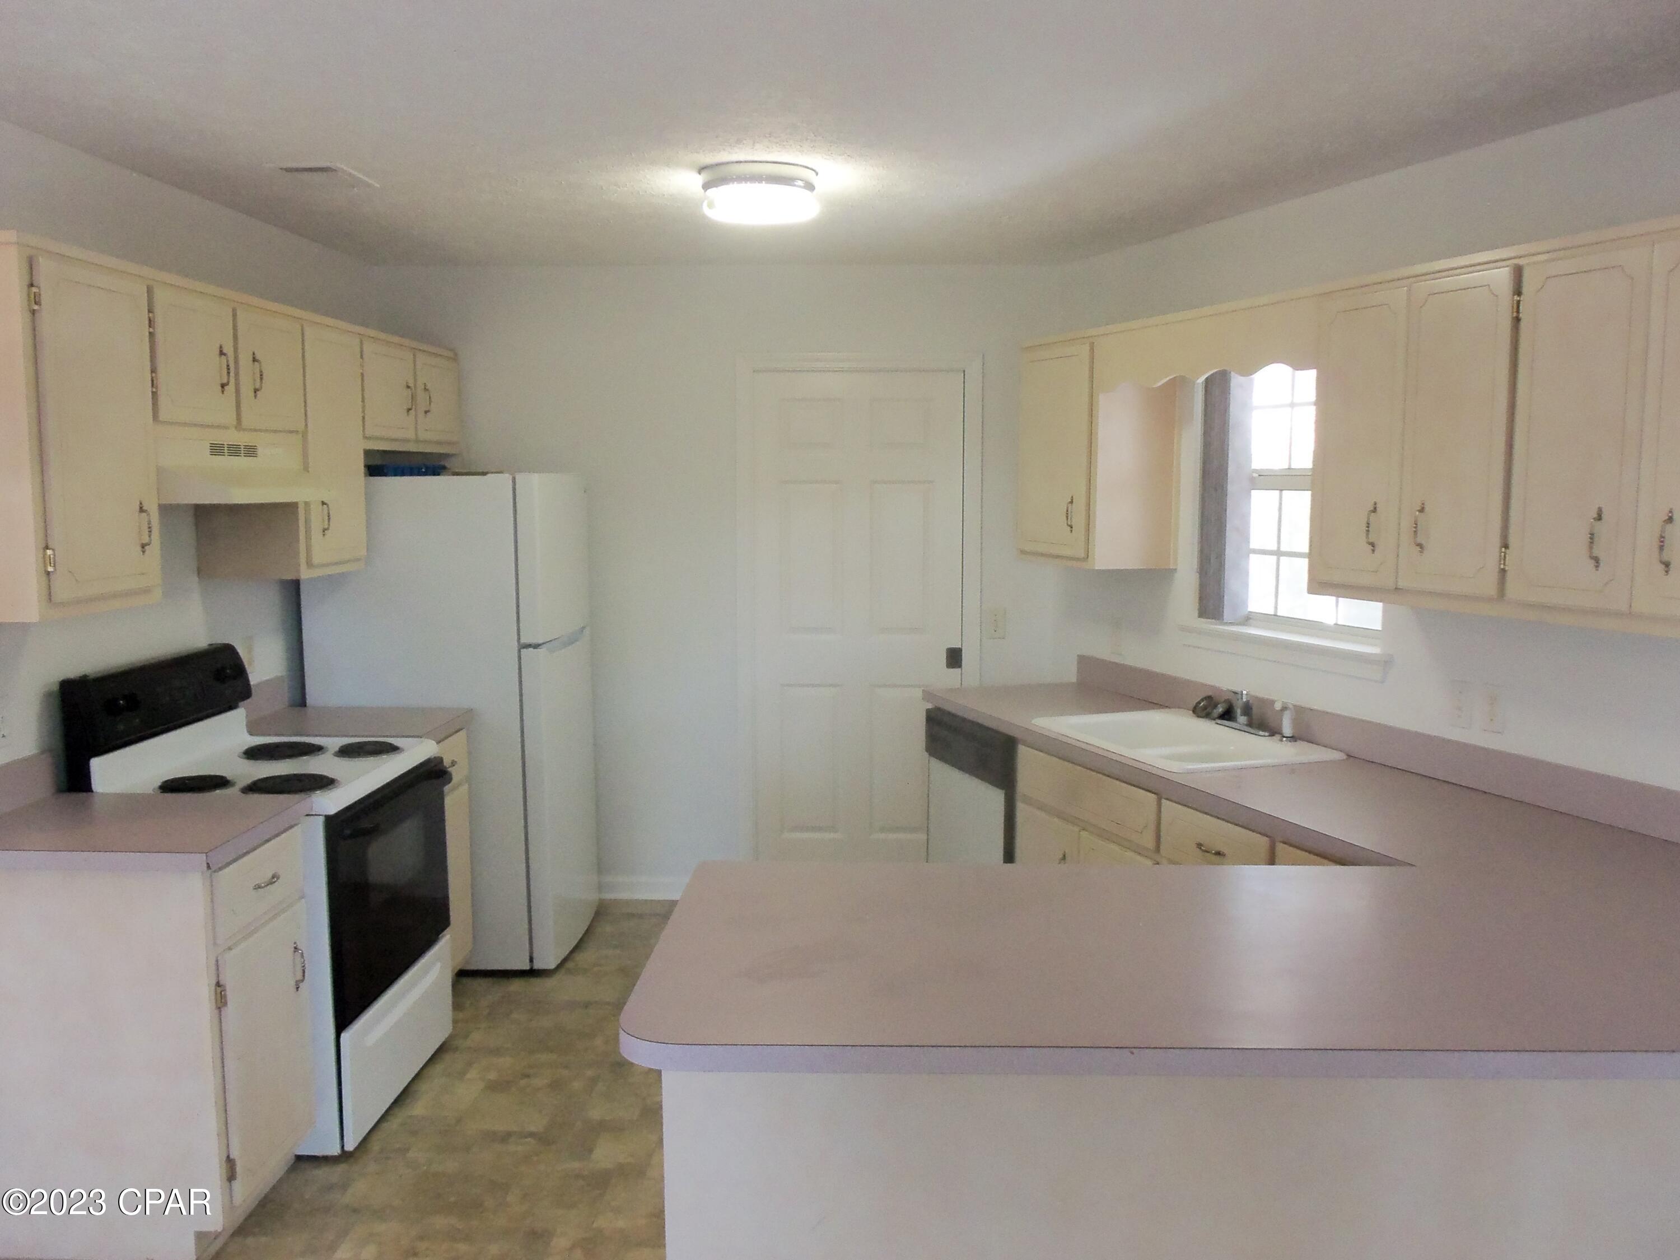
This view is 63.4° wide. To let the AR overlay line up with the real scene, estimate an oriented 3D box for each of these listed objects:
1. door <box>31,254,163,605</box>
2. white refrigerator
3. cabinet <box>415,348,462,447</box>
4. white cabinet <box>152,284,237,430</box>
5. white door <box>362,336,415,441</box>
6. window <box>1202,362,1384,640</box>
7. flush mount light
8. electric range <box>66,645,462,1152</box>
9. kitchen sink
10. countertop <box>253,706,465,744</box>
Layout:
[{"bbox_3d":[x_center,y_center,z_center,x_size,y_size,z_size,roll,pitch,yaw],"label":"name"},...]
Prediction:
[{"bbox_3d":[-1.565,-0.412,2.874,0.022,0.674,0.391,0,6,3],"label":"door"},{"bbox_3d":[-1.335,0.288,4.886,0.853,1.677,0.737,0,6,3],"label":"white refrigerator"},{"bbox_3d":[-1.612,-0.836,4.995,0.318,0.343,0.444,0,6,3],"label":"cabinet"},{"bbox_3d":[-1.706,-0.653,3.313,0.318,0.333,0.389,0,6,3],"label":"white cabinet"},{"bbox_3d":[-1.491,-0.782,4.483,0.022,0.299,0.449,0,6,3],"label":"white door"},{"bbox_3d":[1.306,-0.410,3.929,0.101,0.848,0.833,-3,7,-21],"label":"window"},{"bbox_3d":[-0.210,-1.148,3.614,0.308,0.116,0.313,0,6,3],"label":"flush mount light"},{"bbox_3d":[-1.495,0.672,3.638,0.697,1.192,0.773,0,6,3],"label":"electric range"},{"bbox_3d":[0.972,0.393,3.925,0.550,0.182,0.848,-3,7,-21],"label":"kitchen sink"},{"bbox_3d":[-1.506,0.303,4.216,0.626,0.040,0.485,0,6,3],"label":"countertop"}]

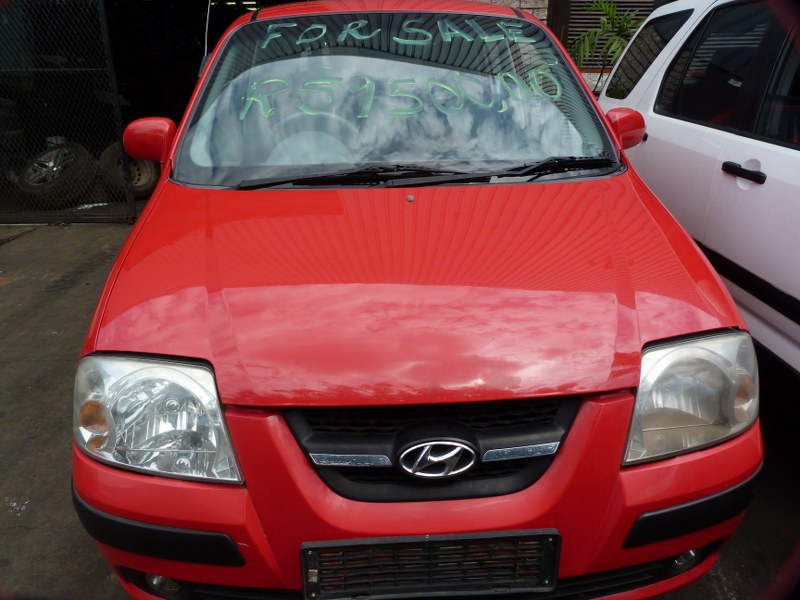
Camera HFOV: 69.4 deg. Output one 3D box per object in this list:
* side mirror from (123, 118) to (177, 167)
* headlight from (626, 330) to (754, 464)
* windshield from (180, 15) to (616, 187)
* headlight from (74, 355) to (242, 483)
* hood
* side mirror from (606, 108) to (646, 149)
[{"bbox_3d":[-0.784,-0.503,1.810,0.175,0.140,0.120,-2,24,-3],"label":"side mirror"},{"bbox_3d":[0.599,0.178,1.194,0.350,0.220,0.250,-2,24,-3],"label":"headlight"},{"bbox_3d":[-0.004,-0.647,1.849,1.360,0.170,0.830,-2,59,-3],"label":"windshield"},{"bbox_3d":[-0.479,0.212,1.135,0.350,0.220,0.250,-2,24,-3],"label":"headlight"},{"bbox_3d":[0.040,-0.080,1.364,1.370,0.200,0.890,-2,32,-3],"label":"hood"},{"bbox_3d":[0.742,-0.555,1.903,0.175,0.140,0.120,-2,24,-3],"label":"side mirror"}]

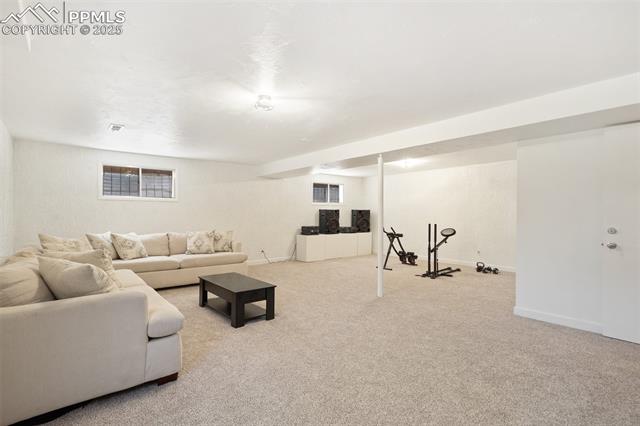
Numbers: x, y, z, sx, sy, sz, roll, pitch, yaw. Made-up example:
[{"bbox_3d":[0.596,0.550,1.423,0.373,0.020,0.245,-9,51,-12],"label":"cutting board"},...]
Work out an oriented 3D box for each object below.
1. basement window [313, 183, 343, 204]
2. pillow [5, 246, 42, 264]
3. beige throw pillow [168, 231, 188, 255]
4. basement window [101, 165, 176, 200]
[{"bbox_3d":[0.243,-0.535,8.132,1.190,0.610,0.100,0,0,-42],"label":"basement window"},{"bbox_3d":[-2.910,0.478,2.800,0.200,0.360,0.580,-16,11,-41],"label":"pillow"},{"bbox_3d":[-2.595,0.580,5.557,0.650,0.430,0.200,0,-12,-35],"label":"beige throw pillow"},{"bbox_3d":[-3.106,-0.513,4.945,1.120,0.560,0.090,0,1,-41],"label":"basement window"}]

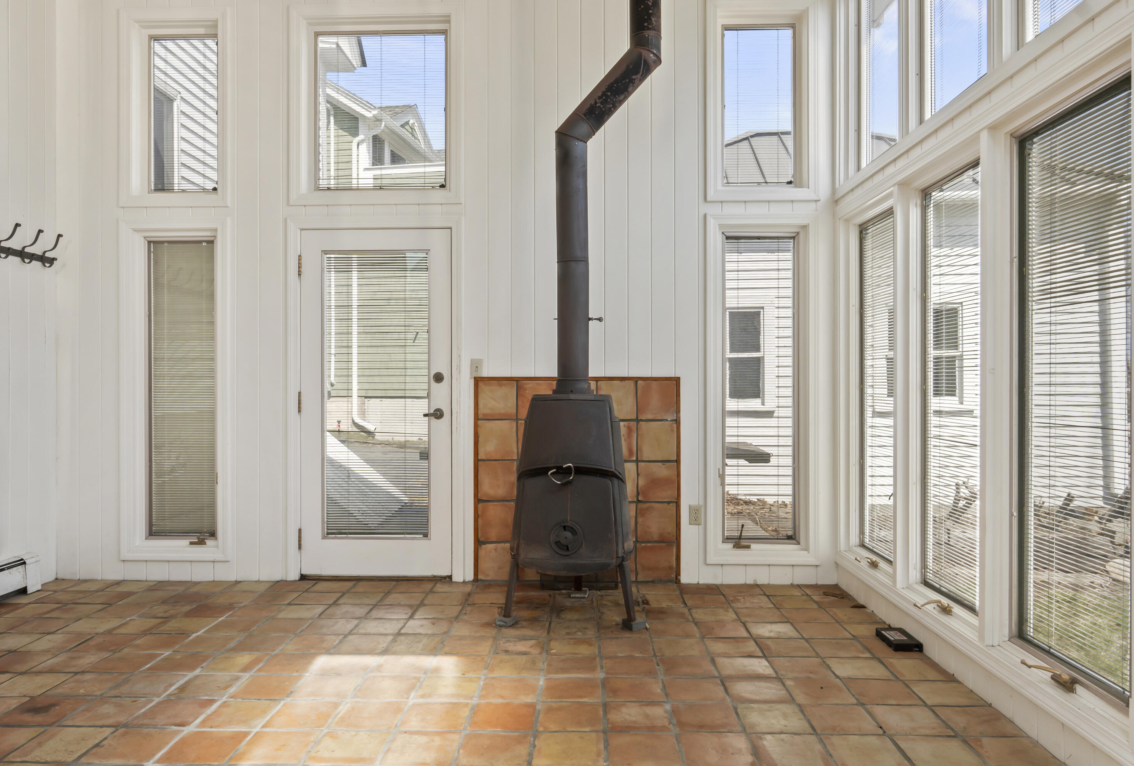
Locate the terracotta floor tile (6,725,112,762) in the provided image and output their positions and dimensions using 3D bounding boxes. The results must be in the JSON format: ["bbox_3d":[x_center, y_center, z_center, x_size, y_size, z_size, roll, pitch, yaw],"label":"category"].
[{"bbox_3d":[-1.624,1.164,2.461,0.208,0.016,0.227,0,0,2],"label":"terracotta floor tile"}]

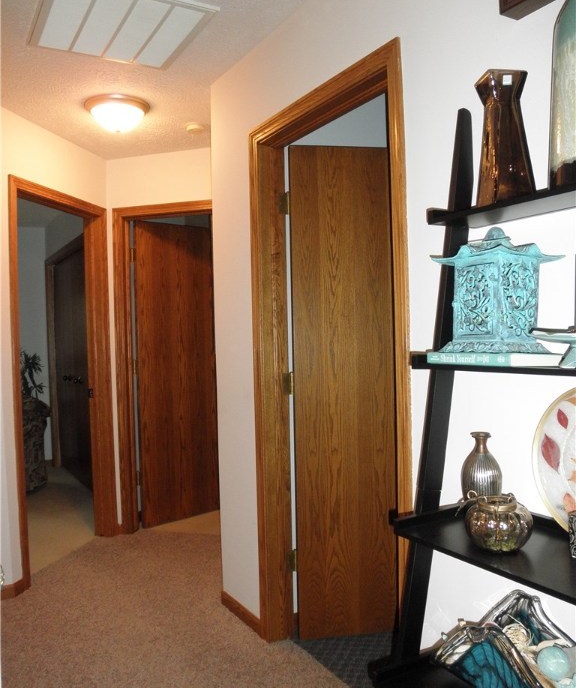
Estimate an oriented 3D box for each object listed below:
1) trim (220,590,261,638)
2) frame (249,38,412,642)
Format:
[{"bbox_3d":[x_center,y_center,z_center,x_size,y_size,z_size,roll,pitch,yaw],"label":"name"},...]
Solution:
[{"bbox_3d":[-0.205,1.203,2.793,0.017,0.068,0.400,-2,1,-30],"label":"trim"},{"bbox_3d":[0.166,0.179,2.219,0.145,2.106,0.953,-2,1,-30],"label":"frame"}]

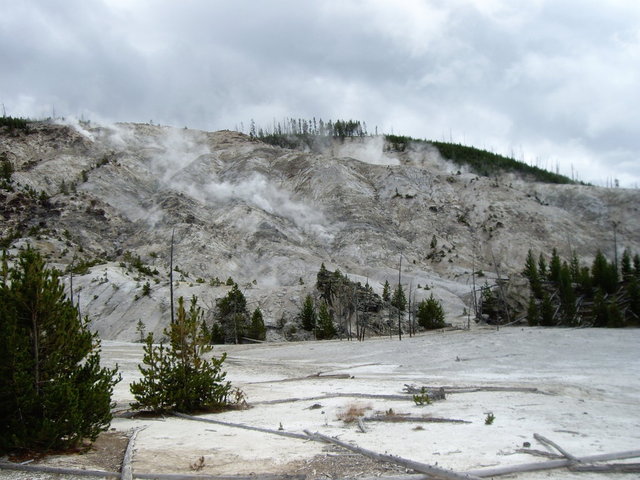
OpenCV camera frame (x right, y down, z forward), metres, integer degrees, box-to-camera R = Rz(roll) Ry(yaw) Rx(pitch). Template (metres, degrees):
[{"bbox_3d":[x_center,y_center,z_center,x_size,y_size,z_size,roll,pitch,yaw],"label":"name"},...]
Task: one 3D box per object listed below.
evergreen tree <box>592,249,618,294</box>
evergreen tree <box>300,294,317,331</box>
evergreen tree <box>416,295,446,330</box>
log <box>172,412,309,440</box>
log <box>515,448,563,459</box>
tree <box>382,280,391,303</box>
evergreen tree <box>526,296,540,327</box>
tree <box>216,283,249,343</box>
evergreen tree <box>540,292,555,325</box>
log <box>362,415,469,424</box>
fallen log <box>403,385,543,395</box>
[{"bbox_3d":[34.133,3.886,84.000,3.110,5.260,3.110,0,-5,0],"label":"evergreen tree"},{"bbox_3d":[-1.178,7.430,72.000,1.590,3.689,1.590,0,-5,0],"label":"evergreen tree"},{"bbox_3d":[11.902,7.632,75.000,3.200,3.630,3.200,0,-5,0],"label":"evergreen tree"},{"bbox_3d":[-2.410,5.175,19.700,5.663,0.130,0.130,-4,-7,42],"label":"log"},{"bbox_3d":[4.520,4.405,14.566,0.980,0.110,0.130,-3,-6,32],"label":"log"},{"bbox_3d":[8.045,6.291,85.000,0.970,2.780,0.970,0,-5,0],"label":"tree"},{"bbox_3d":[25.525,8.548,84.000,1.624,3.587,1.624,0,-5,0],"label":"evergreen tree"},{"bbox_3d":[-7.846,6.501,63.000,2.783,5.380,2.783,0,-5,0],"label":"tree"},{"bbox_3d":[24.609,7.518,76.000,1.510,3.680,1.510,0,-5,0],"label":"evergreen tree"},{"bbox_3d":[2.540,4.708,18.389,2.750,0.160,0.200,-1,-5,6],"label":"log"},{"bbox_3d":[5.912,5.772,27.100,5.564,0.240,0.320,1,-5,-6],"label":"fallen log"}]

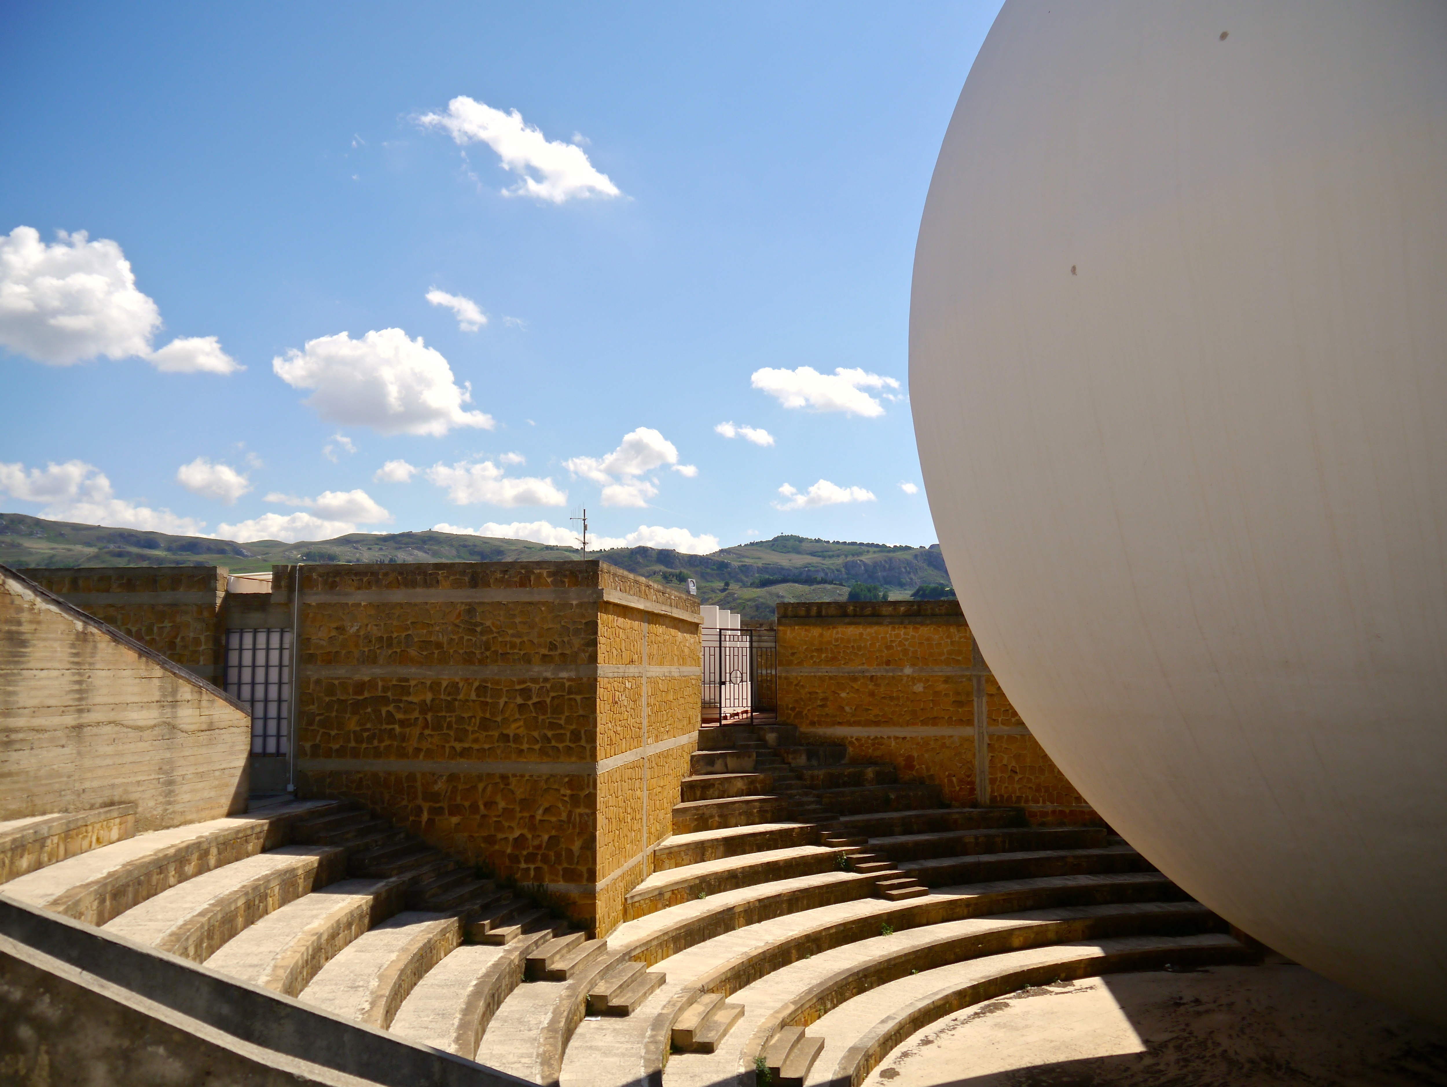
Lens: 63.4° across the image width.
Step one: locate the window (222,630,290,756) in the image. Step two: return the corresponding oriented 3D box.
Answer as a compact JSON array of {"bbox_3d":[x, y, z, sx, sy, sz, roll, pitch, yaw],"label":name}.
[{"bbox_3d":[-7.042,2.246,17.727,1.149,1.913,0.100,-1,-6,8],"label":"window"}]

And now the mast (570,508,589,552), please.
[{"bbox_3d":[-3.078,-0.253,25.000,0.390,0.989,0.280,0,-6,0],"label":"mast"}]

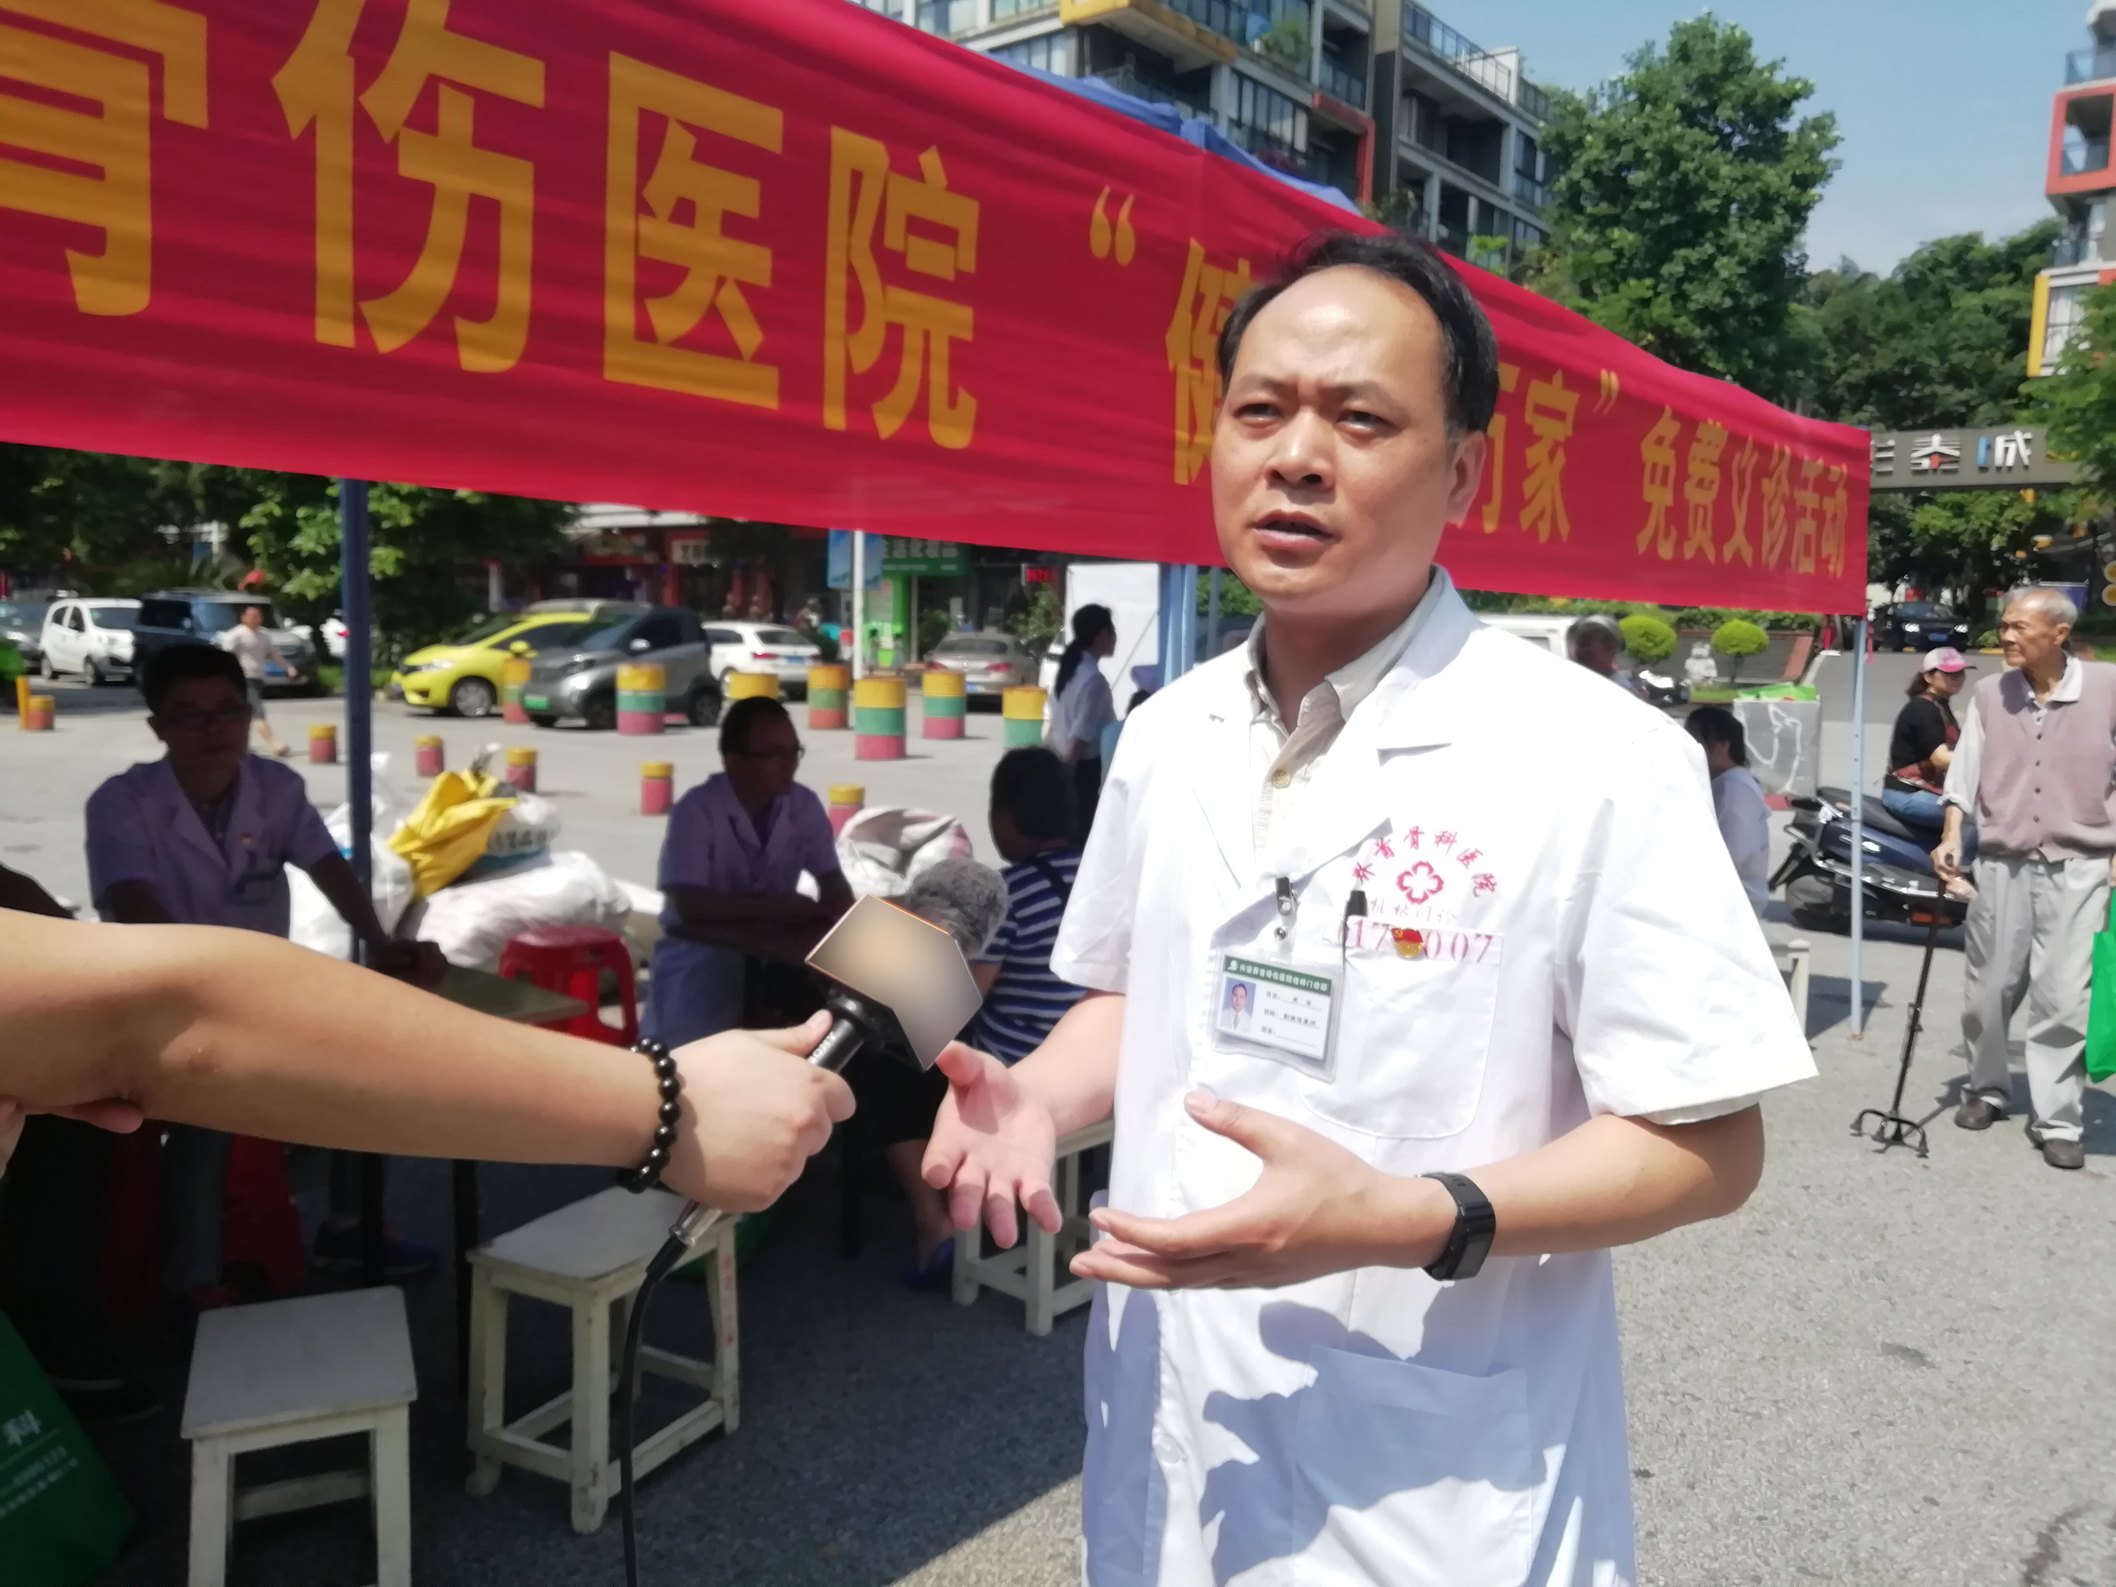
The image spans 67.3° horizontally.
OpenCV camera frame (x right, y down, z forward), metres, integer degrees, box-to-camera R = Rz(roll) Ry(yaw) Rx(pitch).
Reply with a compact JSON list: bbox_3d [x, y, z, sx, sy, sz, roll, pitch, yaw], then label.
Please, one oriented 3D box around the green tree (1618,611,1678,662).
[{"bbox_3d":[12.997,-3.204,35.000,1.270,1.485,1.270,2,6,0],"label":"green tree"}]

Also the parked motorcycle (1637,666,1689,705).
[{"bbox_3d":[13.283,-2.397,35.251,1.700,1.000,0.680,-1,6,-17],"label":"parked motorcycle"}]

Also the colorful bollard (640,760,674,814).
[{"bbox_3d":[-2.999,-0.036,11.900,0.245,0.375,0.245,2,6,0],"label":"colorful bollard"}]

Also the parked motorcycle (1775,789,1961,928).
[{"bbox_3d":[4.479,0.221,7.813,1.820,1.130,0.680,7,8,40],"label":"parked motorcycle"}]

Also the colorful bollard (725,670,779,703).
[{"bbox_3d":[-3.484,-0.920,18.256,0.580,0.880,0.580,0,6,-11],"label":"colorful bollard"}]

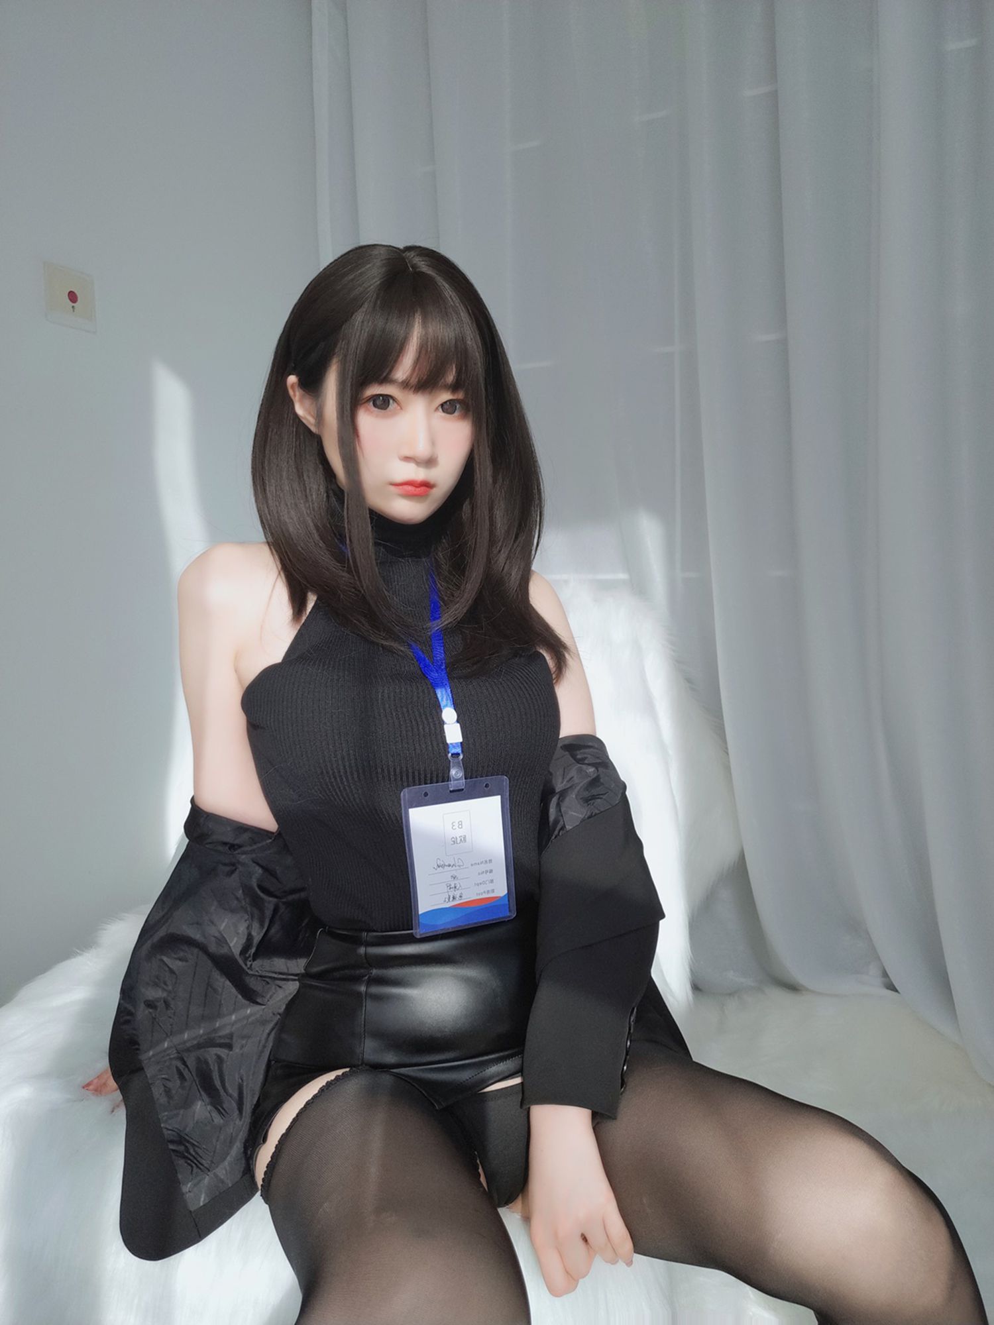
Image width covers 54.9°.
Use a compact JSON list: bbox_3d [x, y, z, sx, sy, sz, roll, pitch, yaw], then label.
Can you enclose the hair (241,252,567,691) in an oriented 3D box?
[{"bbox_3d":[-0.082,-0.181,0.880,0.265,0.390,0.245,-4,7,-24],"label":"hair"}]

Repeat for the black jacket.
[{"bbox_3d":[-0.097,0.277,0.920,0.550,0.420,0.360,-3,7,-16],"label":"black jacket"}]

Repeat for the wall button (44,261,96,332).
[{"bbox_3d":[-0.640,-0.548,1.438,0.012,0.086,0.086,2,7,27],"label":"wall button"}]

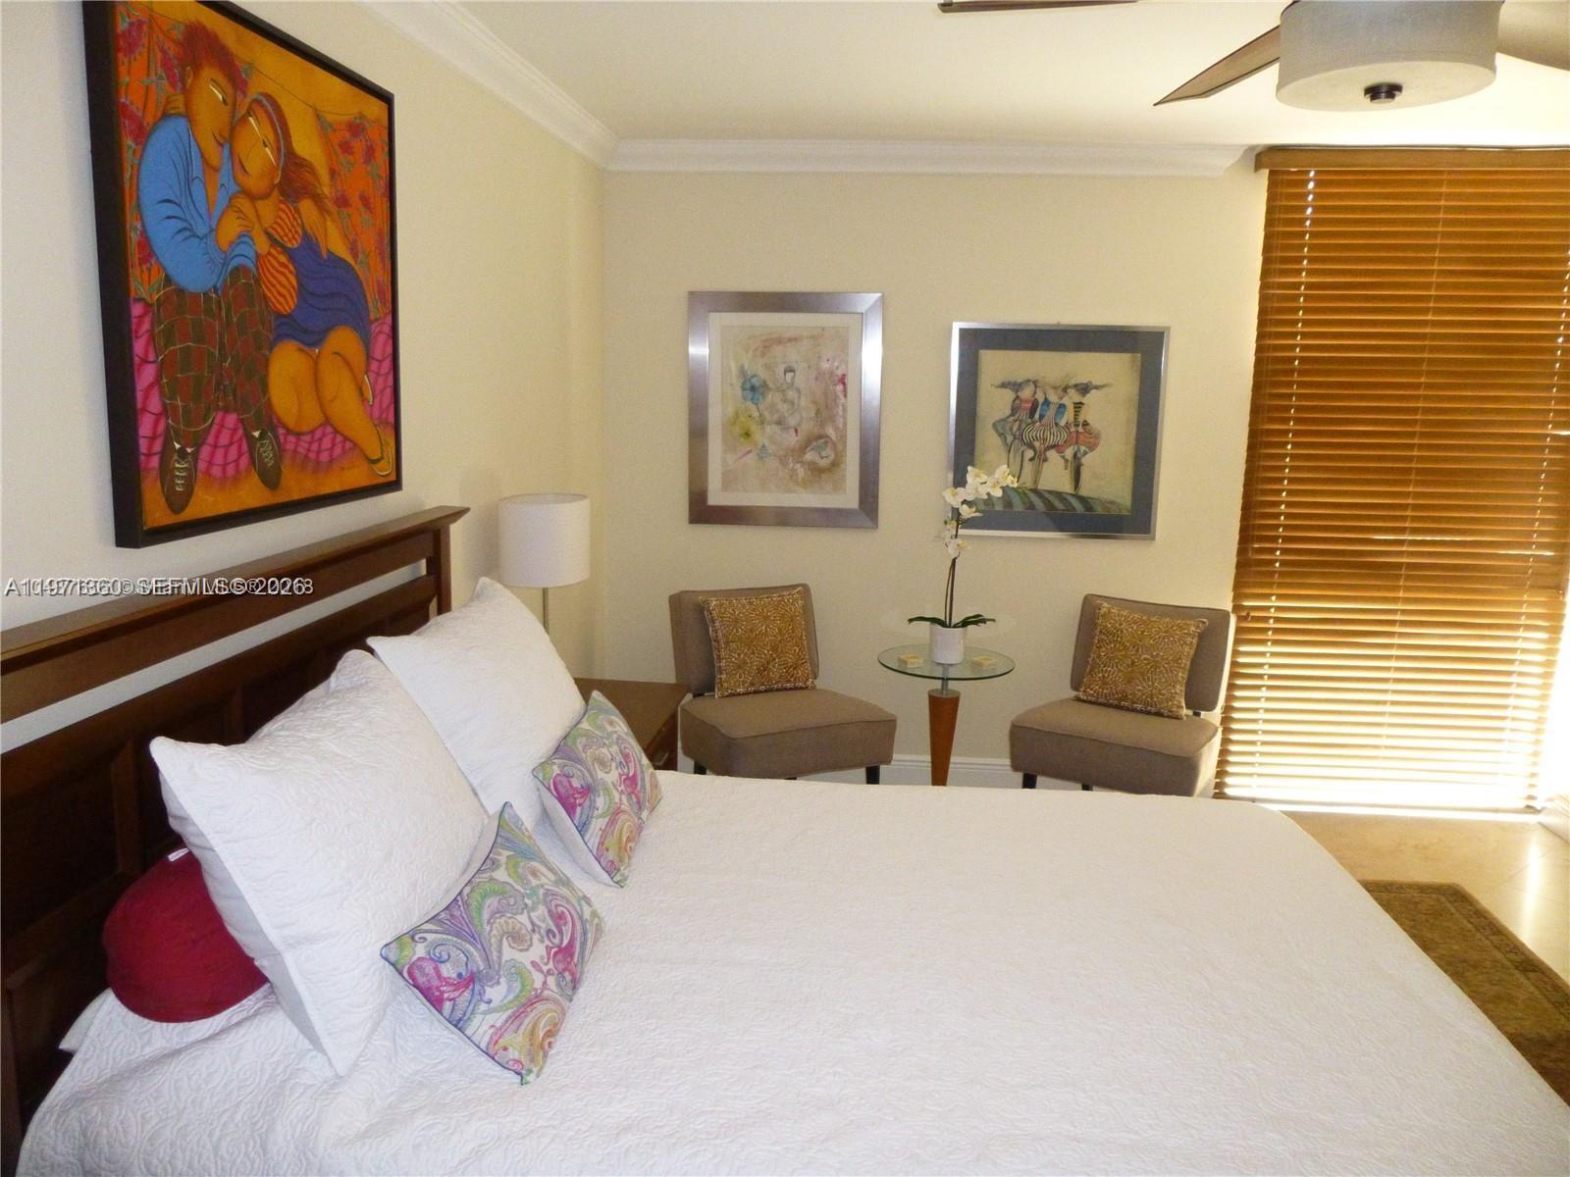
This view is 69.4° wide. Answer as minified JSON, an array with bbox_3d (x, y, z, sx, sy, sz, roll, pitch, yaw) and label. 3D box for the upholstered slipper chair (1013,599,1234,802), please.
[{"bbox_3d":[1.213,0.516,4.029,0.600,0.860,0.650,7,12,29],"label":"upholstered slipper chair"}]

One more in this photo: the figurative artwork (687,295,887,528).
[{"bbox_3d":[-0.002,-0.665,4.256,0.718,0.866,0.030,2,10,5],"label":"figurative artwork"}]

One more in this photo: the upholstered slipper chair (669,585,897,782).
[{"bbox_3d":[-0.030,0.454,4.051,0.600,0.830,0.650,-4,11,-25],"label":"upholstered slipper chair"}]

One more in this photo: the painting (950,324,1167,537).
[{"bbox_3d":[0.994,-0.573,4.175,0.768,0.770,0.025,2,10,5],"label":"painting"}]

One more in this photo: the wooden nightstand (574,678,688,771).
[{"bbox_3d":[-0.588,0.701,3.369,0.490,0.670,0.740,2,11,6],"label":"wooden nightstand"}]

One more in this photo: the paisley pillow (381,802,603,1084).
[{"bbox_3d":[-0.441,0.552,1.829,0.130,0.285,0.485,-42,6,12],"label":"paisley pillow"}]

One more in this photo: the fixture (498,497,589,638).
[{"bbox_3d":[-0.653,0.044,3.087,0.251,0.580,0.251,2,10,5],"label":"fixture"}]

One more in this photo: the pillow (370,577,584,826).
[{"bbox_3d":[-0.609,0.267,2.379,0.180,0.530,0.570,-24,7,10],"label":"pillow"}]

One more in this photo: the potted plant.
[{"bbox_3d":[0.607,-0.079,3.887,0.366,0.670,0.230,2,10,5],"label":"potted plant"}]

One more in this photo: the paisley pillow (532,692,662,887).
[{"bbox_3d":[-0.365,0.396,2.356,0.130,0.300,0.480,-32,6,11],"label":"paisley pillow"}]

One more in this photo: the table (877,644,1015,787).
[{"bbox_3d":[0.583,0.584,4.219,0.495,0.630,0.495,2,11,6],"label":"table"}]

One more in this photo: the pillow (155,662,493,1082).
[{"bbox_3d":[-0.675,0.384,1.779,0.180,0.530,0.570,-24,7,10],"label":"pillow"}]

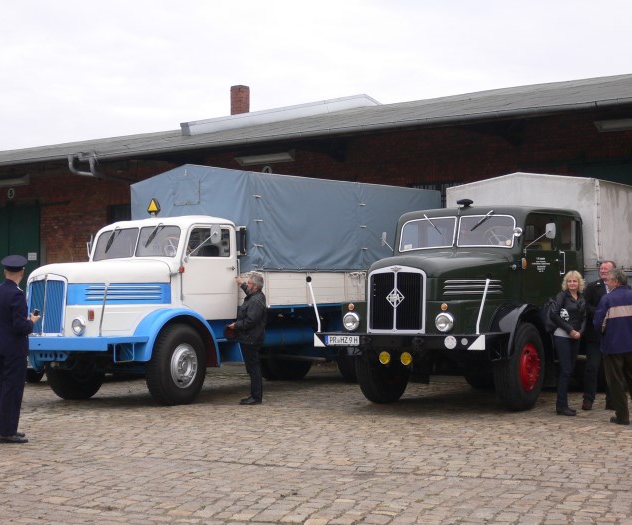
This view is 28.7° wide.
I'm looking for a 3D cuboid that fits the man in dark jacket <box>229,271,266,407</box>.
[{"bbox_3d":[-0.909,1.020,16.617,0.500,1.756,0.480,-1,-1,9],"label":"man in dark jacket"}]

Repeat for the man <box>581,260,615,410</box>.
[{"bbox_3d":[3.528,0.900,15.218,0.520,1.836,0.350,-1,-1,-12],"label":"man"}]

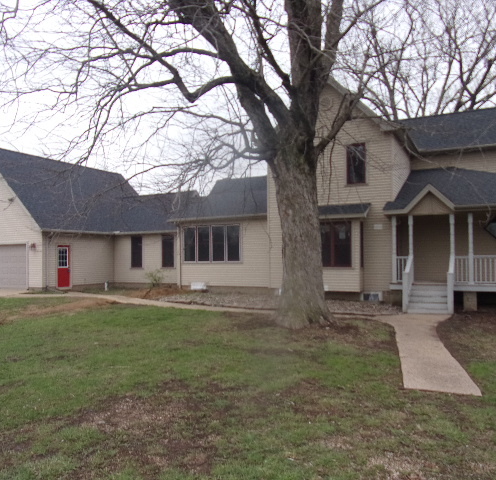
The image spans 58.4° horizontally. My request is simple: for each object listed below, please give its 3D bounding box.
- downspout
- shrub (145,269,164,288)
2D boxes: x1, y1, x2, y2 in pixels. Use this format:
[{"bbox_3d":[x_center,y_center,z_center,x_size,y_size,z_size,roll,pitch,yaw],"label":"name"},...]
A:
[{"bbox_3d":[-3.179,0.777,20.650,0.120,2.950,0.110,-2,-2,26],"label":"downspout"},{"bbox_3d":[-4.636,1.909,22.000,0.980,0.980,0.900,0,-2,-12],"label":"shrub"}]

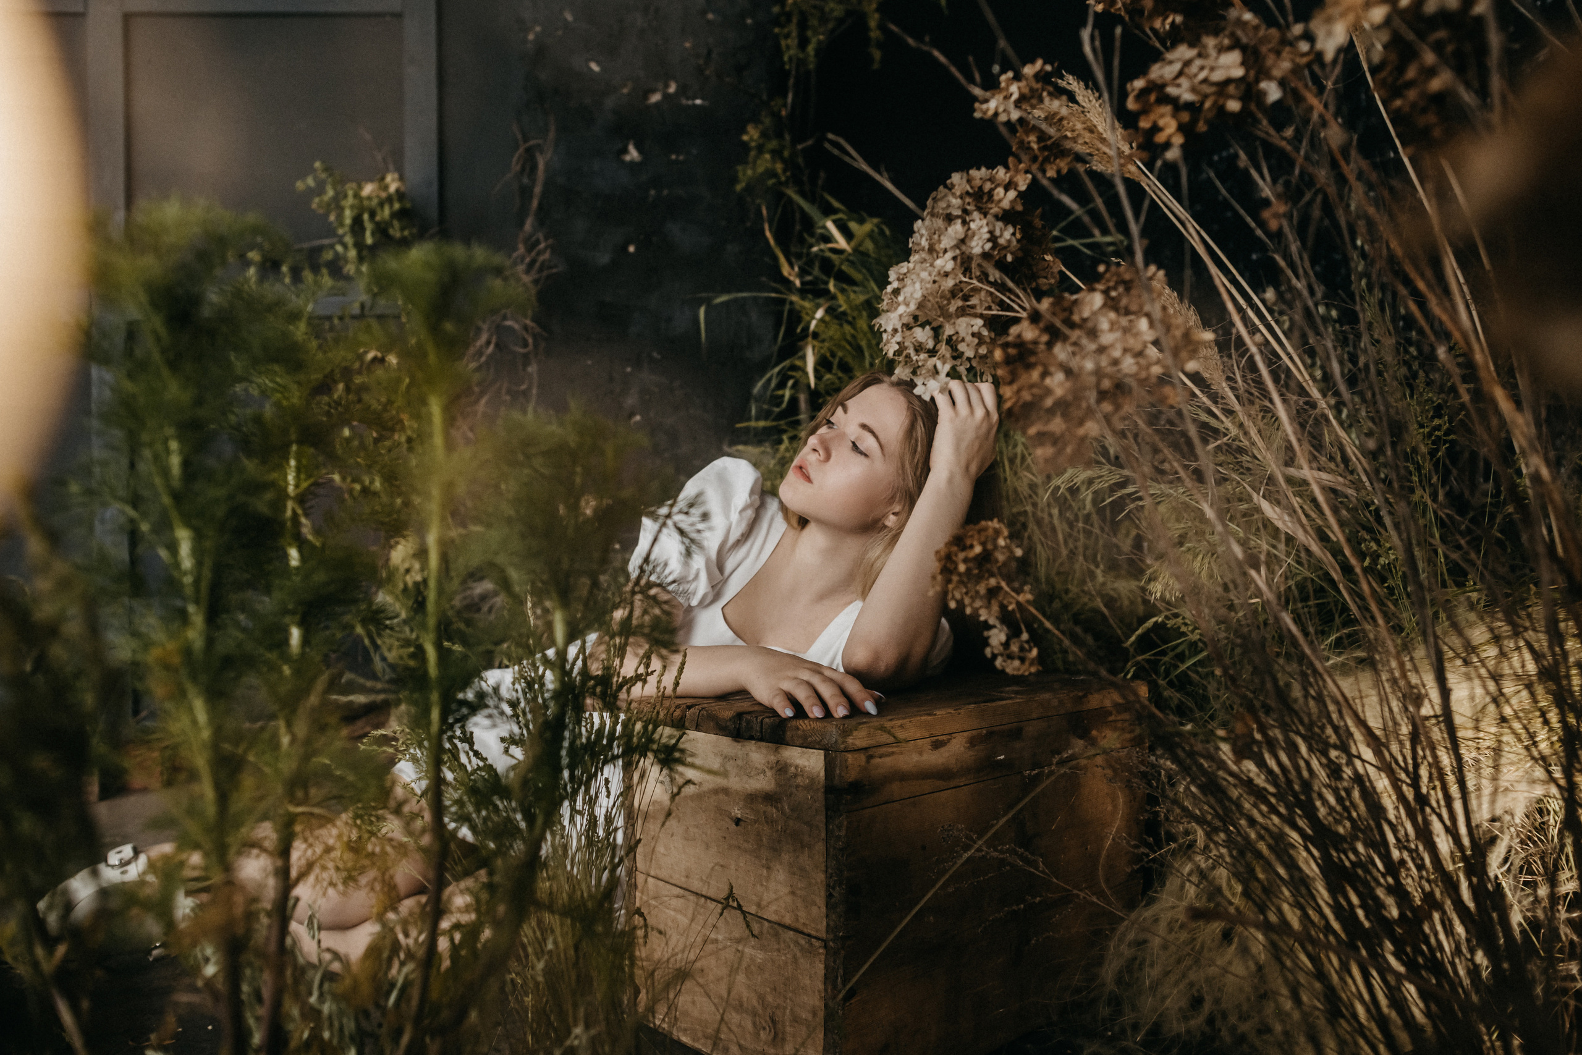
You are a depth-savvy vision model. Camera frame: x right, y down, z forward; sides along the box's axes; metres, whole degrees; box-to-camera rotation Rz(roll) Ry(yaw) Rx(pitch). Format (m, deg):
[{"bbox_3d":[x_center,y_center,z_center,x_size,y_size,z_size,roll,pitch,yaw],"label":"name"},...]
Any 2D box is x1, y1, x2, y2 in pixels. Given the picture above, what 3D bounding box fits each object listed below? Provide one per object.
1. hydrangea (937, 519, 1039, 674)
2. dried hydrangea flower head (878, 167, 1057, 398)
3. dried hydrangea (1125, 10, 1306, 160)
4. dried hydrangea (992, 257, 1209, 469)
[{"bbox_3d":[0.230,0.083,1.240,0.117,0.174,0.110,0,0,0],"label":"hydrangea"},{"bbox_3d":[0.200,-0.279,1.190,0.201,0.253,0.170,0,0,0],"label":"dried hydrangea flower head"},{"bbox_3d":[0.411,-0.428,1.020,0.168,0.139,0.135,0,0,0],"label":"dried hydrangea"},{"bbox_3d":[0.288,-0.146,0.970,0.195,0.184,0.150,0,0,0],"label":"dried hydrangea"}]

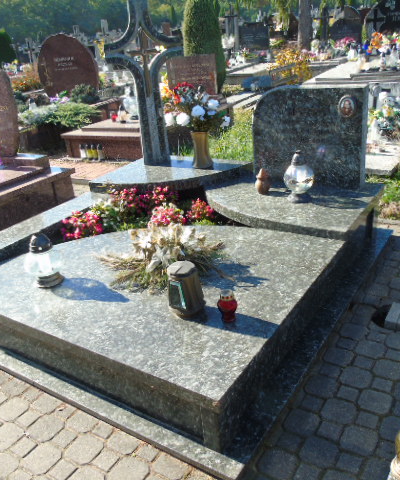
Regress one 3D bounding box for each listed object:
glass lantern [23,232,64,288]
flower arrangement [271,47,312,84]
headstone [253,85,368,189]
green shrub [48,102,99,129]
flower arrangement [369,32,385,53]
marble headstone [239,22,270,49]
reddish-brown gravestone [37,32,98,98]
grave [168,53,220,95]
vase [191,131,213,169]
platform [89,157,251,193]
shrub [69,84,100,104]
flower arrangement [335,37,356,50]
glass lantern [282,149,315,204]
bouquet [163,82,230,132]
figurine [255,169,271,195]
[{"bbox_3d":[-0.821,0.100,2.453,0.180,0.300,0.180,11,28,31],"label":"glass lantern"},{"bbox_3d":[2.100,-3.983,10.610,0.920,0.850,0.750,11,28,31],"label":"flower arrangement"},{"bbox_3d":[0.772,-0.752,3.358,0.835,0.675,0.120,11,29,32],"label":"headstone"},{"bbox_3d":[-1.928,-1.898,7.045,0.700,0.340,0.580,11,28,31],"label":"green shrub"},{"bbox_3d":[3.215,-3.598,8.419,0.300,0.380,0.300,3,26,20],"label":"flower arrangement"},{"bbox_3d":[1.588,-5.942,13.464,1.000,0.780,0.120,11,28,31],"label":"marble headstone"},{"bbox_3d":[-2.180,-2.864,7.591,1.220,0.980,0.120,11,29,32],"label":"reddish-brown gravestone"},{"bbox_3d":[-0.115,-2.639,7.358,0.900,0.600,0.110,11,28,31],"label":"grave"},{"bbox_3d":[0.016,-0.719,3.685,0.165,0.278,0.165,-5,24,1],"label":"vase"},{"bbox_3d":[-0.240,-0.536,3.905,1.060,0.065,0.920,11,28,31],"label":"platform"},{"bbox_3d":[-1.752,-2.208,6.954,0.440,0.300,0.420,-11,25,-11],"label":"shrub"},{"bbox_3d":[3.209,-4.334,10.195,0.480,0.360,0.420,2,25,17],"label":"flower arrangement"},{"bbox_3d":[0.680,-0.439,3.186,0.205,0.345,0.205,11,28,31],"label":"glass lantern"},{"bbox_3d":[-0.027,-1.018,3.551,0.480,0.360,0.420,-5,24,1],"label":"bouquet"},{"bbox_3d":[0.435,-0.408,3.209,0.105,0.170,0.105,5,26,22],"label":"figurine"}]

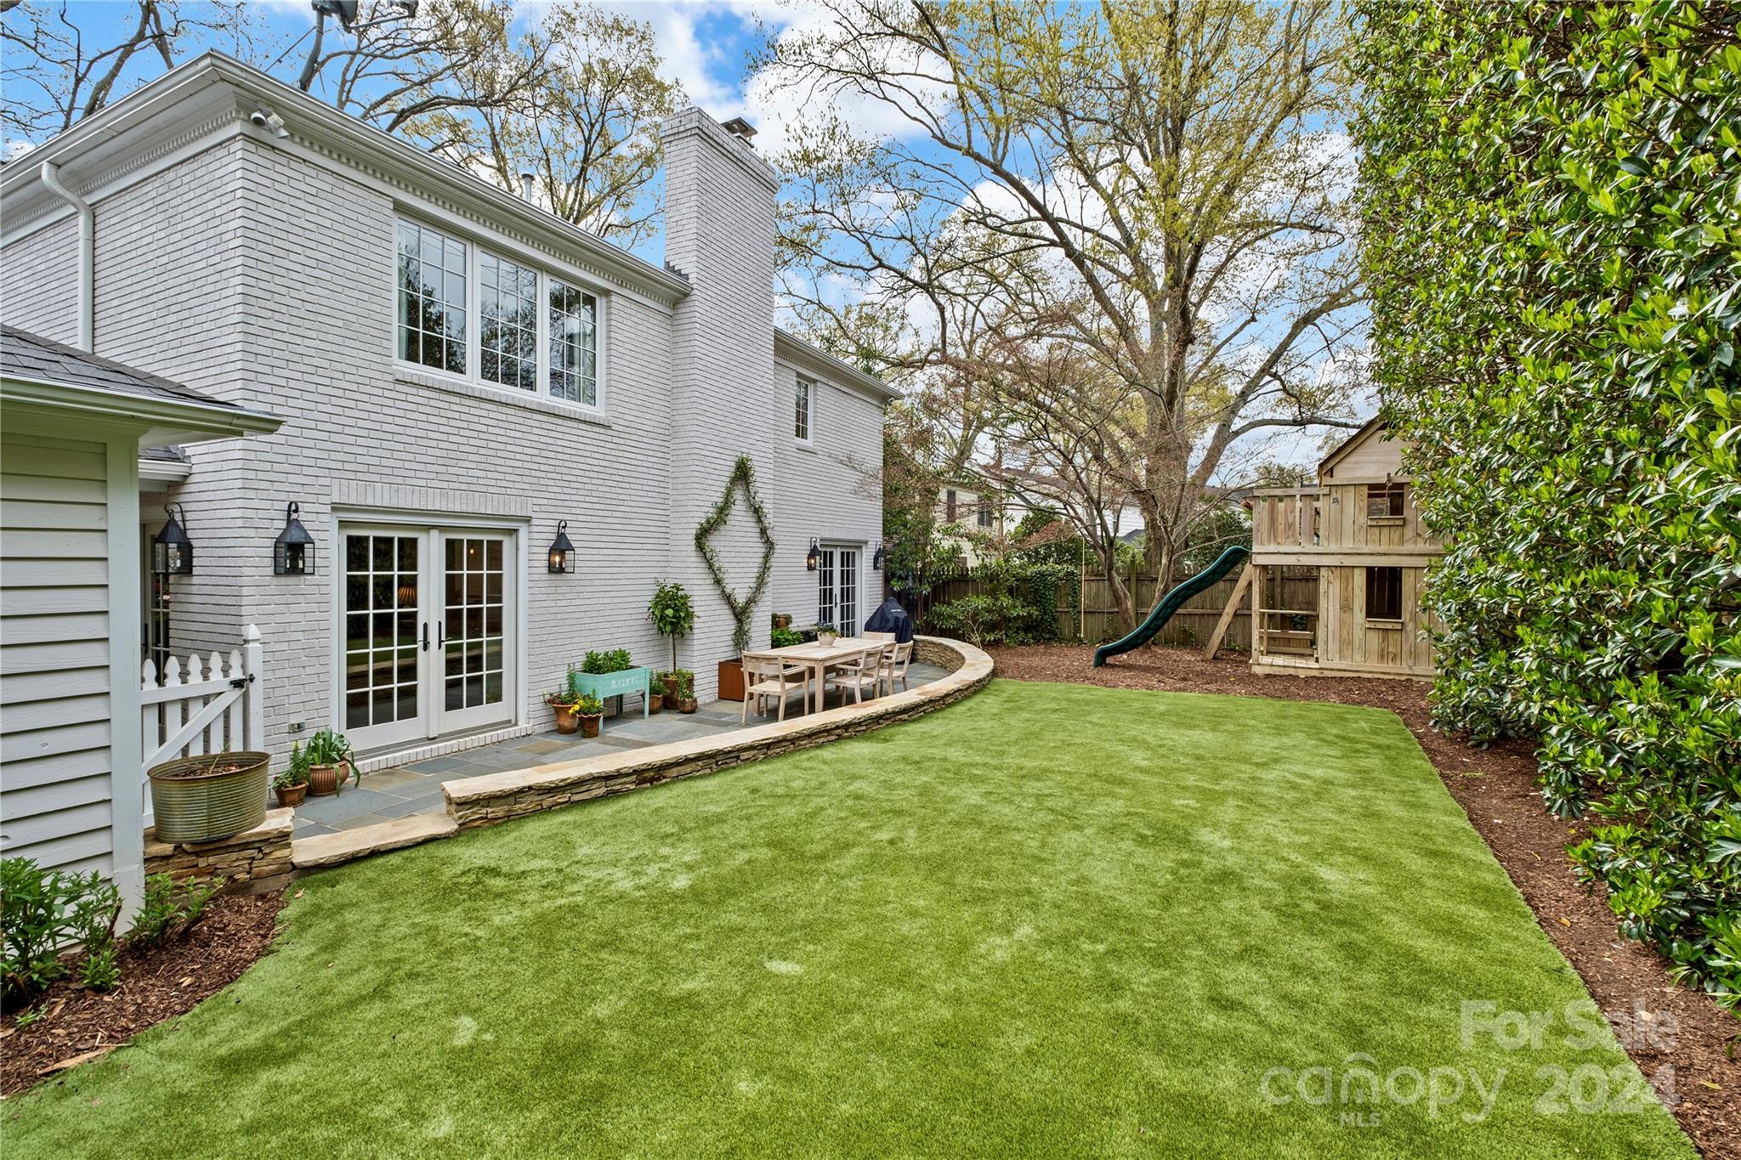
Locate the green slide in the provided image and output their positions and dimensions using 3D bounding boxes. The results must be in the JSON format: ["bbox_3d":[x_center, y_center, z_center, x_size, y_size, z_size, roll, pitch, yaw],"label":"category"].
[{"bbox_3d":[4.770,0.465,11.593,2.450,2.000,0.550,1,2,29],"label":"green slide"}]

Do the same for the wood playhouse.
[{"bbox_3d":[6.568,-0.418,10.589,3.100,3.500,1.650,1,2,29],"label":"wood playhouse"}]

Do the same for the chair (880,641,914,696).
[{"bbox_3d":[0.202,1.214,9.354,0.570,0.840,0.570,1,2,27],"label":"chair"}]

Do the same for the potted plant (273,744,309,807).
[{"bbox_3d":[-4.165,1.393,5.216,0.220,0.440,0.220,1,1,28],"label":"potted plant"}]

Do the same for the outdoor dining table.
[{"bbox_3d":[-0.529,1.244,9.363,0.950,0.760,2.070,1,2,27],"label":"outdoor dining table"}]

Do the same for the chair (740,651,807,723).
[{"bbox_3d":[-1.106,1.223,8.328,0.570,0.840,0.570,1,2,27],"label":"chair"}]

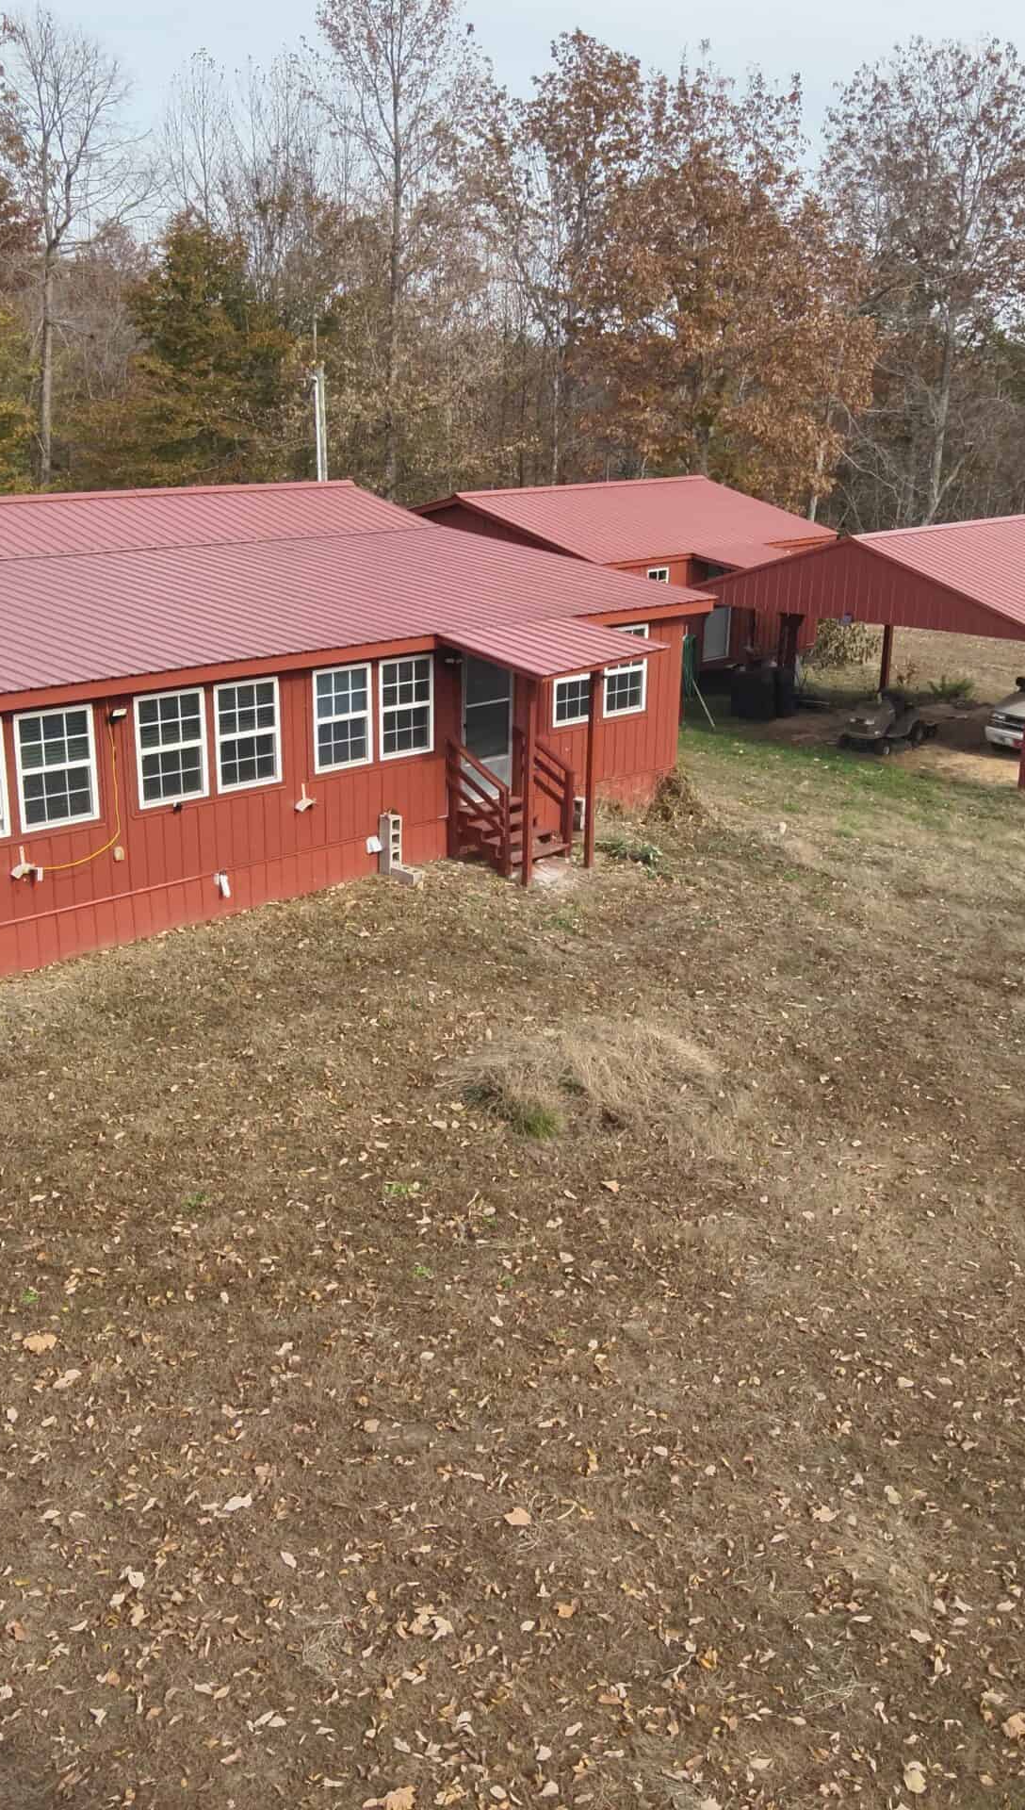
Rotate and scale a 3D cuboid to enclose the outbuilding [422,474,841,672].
[{"bbox_3d":[1.841,-7.108,36.313,7.843,3.904,8.269,15,22,39],"label":"outbuilding"}]

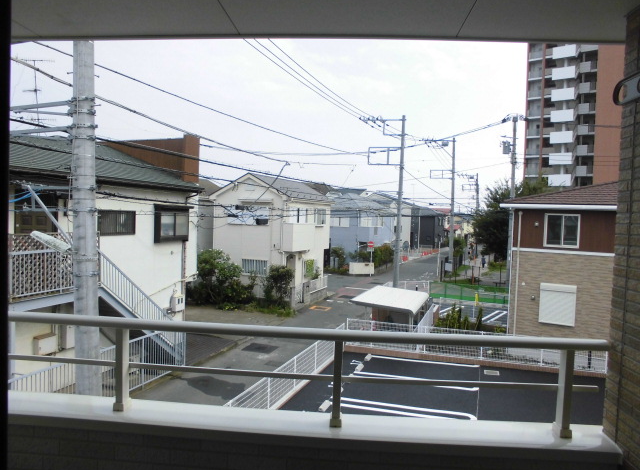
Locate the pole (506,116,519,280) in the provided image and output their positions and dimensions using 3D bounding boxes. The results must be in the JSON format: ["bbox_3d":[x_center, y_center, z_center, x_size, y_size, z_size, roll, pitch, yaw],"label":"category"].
[{"bbox_3d":[13.597,-2.108,34.037,0.400,12.600,0.400,2,3,19],"label":"pole"}]

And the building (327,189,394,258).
[{"bbox_3d":[3.855,-0.539,50.834,6.500,7.600,10.700,2,3,20],"label":"building"}]

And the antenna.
[{"bbox_3d":[-10.474,-5.129,17.800,1.300,2.750,0.600,1,3,-18],"label":"antenna"}]

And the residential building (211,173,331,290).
[{"bbox_3d":[-2.631,-0.054,32.058,5.700,7.400,8.550,2,3,21],"label":"residential building"}]

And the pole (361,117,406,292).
[{"bbox_3d":[4.240,-2.181,32.937,2.900,12.400,0.500,3,3,19],"label":"pole"}]

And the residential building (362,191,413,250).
[{"bbox_3d":[10.979,-1.841,75.150,9.200,8.500,9.000,2,3,21],"label":"residential building"}]

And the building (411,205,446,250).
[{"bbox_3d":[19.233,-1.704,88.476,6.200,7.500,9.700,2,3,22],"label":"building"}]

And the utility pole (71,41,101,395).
[{"bbox_3d":[-3.176,-1.048,6.514,0.350,12.000,0.350,2,3,19],"label":"utility pole"}]

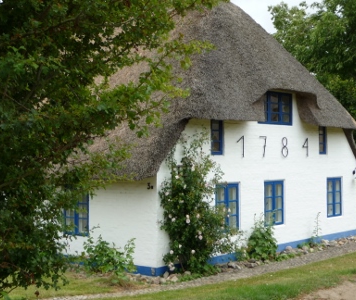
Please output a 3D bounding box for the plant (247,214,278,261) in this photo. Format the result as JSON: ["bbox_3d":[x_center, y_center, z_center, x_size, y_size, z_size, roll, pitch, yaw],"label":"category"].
[{"bbox_3d":[2.205,2.260,16.280,0.660,1.120,0.920,-1,-1,42],"label":"plant"}]

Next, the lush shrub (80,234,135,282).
[{"bbox_3d":[-1.592,2.325,14.263,1.300,0.960,0.900,-1,-1,42],"label":"lush shrub"}]

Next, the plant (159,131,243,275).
[{"bbox_3d":[0.557,1.181,14.444,0.750,3.170,2.300,-1,-1,42],"label":"plant"}]

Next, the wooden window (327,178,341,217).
[{"bbox_3d":[4.856,1.465,19.817,0.110,1.200,0.910,-1,-1,42],"label":"wooden window"}]

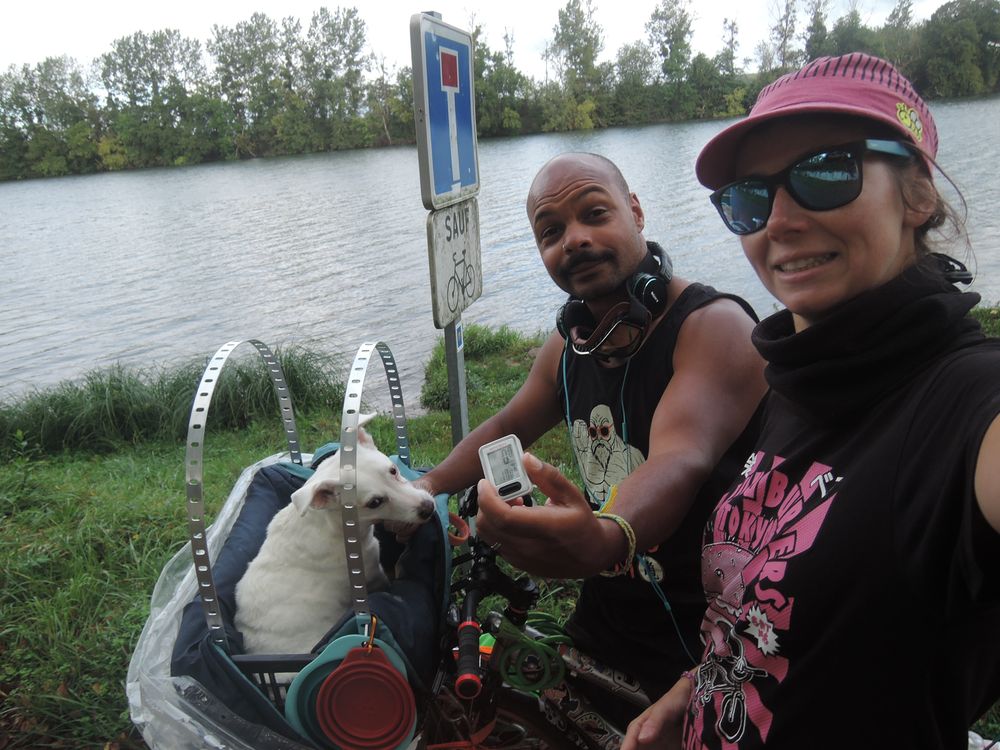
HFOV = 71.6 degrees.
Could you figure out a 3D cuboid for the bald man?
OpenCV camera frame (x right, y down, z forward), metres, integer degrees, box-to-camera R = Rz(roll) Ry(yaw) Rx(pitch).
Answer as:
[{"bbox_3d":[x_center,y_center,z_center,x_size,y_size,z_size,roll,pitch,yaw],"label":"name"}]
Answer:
[{"bbox_3d":[0.175,0.480,1.200,0.660,1.630,0.540,-19,25,-35],"label":"bald man"}]

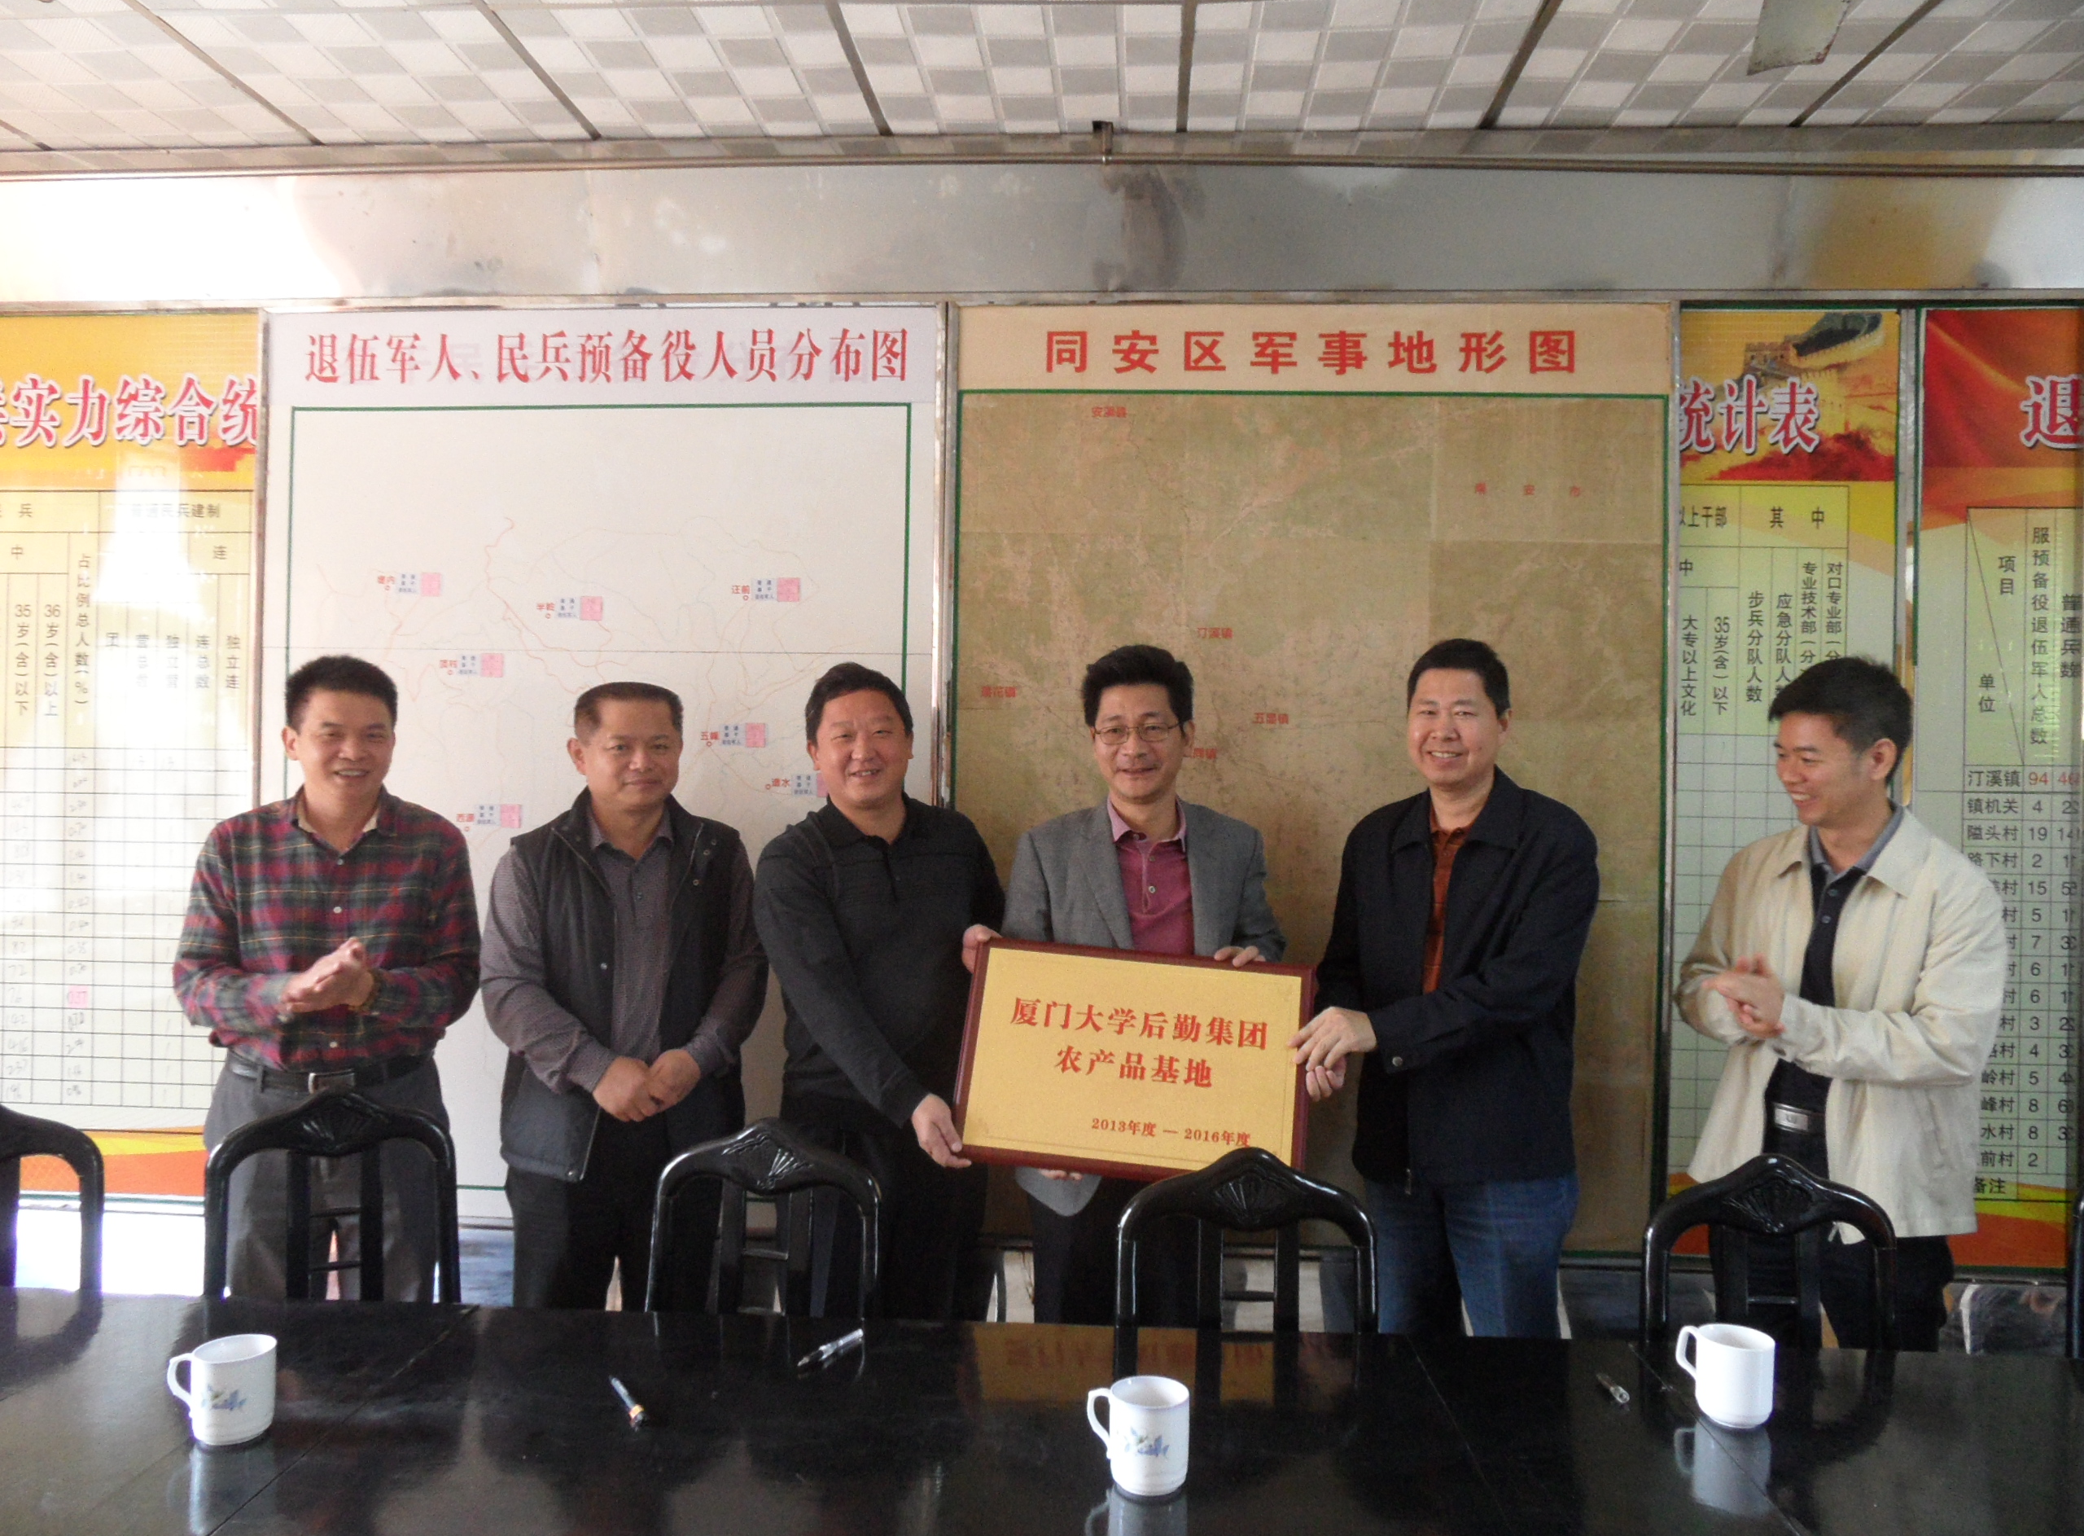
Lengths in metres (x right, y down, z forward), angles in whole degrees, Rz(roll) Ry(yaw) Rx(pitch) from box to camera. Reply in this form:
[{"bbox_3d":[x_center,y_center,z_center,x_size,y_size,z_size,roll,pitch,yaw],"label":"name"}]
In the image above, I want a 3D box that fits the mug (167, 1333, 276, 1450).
[{"bbox_3d":[-0.865,0.657,1.524,0.104,0.087,0.079,1,1,-18],"label":"mug"}]

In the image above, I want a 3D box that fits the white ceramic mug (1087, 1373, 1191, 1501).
[{"bbox_3d":[0.095,0.665,1.437,0.104,0.089,0.079,1,0,4],"label":"white ceramic mug"}]

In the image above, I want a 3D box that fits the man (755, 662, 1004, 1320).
[{"bbox_3d":[-0.279,0.649,2.490,0.480,1.670,0.370,1,0,-18],"label":"man"}]

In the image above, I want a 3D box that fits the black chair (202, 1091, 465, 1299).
[{"bbox_3d":[-0.950,0.977,1.886,0.410,1.000,0.490,1,0,-21],"label":"black chair"}]

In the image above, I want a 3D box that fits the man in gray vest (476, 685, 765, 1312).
[{"bbox_3d":[-0.731,0.657,2.530,0.500,1.640,0.340,1,0,-21],"label":"man in gray vest"}]

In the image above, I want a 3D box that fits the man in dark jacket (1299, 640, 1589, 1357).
[{"bbox_3d":[0.703,0.622,2.530,0.500,1.701,0.420,1,1,31],"label":"man in dark jacket"}]

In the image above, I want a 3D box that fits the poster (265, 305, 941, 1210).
[{"bbox_3d":[-0.982,-0.018,3.166,1.519,2.005,0.020,1,0,3],"label":"poster"}]

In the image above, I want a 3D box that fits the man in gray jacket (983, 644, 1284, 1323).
[{"bbox_3d":[0.167,0.621,2.570,0.520,1.684,0.380,1,1,0],"label":"man in gray jacket"}]

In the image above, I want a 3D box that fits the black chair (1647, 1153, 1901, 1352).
[{"bbox_3d":[0.935,0.998,1.692,0.410,0.979,0.470,1,1,3],"label":"black chair"}]

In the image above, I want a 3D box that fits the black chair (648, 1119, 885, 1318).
[{"bbox_3d":[-0.422,0.985,1.745,0.410,1.000,0.490,1,0,12],"label":"black chair"}]

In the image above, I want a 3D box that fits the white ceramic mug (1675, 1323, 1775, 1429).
[{"bbox_3d":[0.766,0.682,1.624,0.104,0.087,0.079,1,1,18],"label":"white ceramic mug"}]

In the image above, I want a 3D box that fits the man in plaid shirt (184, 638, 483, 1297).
[{"bbox_3d":[-1.249,0.622,2.540,0.500,1.639,0.380,1,1,-26],"label":"man in plaid shirt"}]

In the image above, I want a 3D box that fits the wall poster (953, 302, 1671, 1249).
[{"bbox_3d":[0.528,0.017,2.943,1.441,1.914,0.025,1,1,3],"label":"wall poster"}]

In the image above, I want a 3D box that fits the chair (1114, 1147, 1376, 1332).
[{"bbox_3d":[0.252,0.991,1.712,0.410,0.971,0.470,1,1,3],"label":"chair"}]

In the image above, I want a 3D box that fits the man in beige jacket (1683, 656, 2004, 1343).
[{"bbox_3d":[1.286,0.662,2.330,0.390,1.690,0.490,1,0,-40],"label":"man in beige jacket"}]

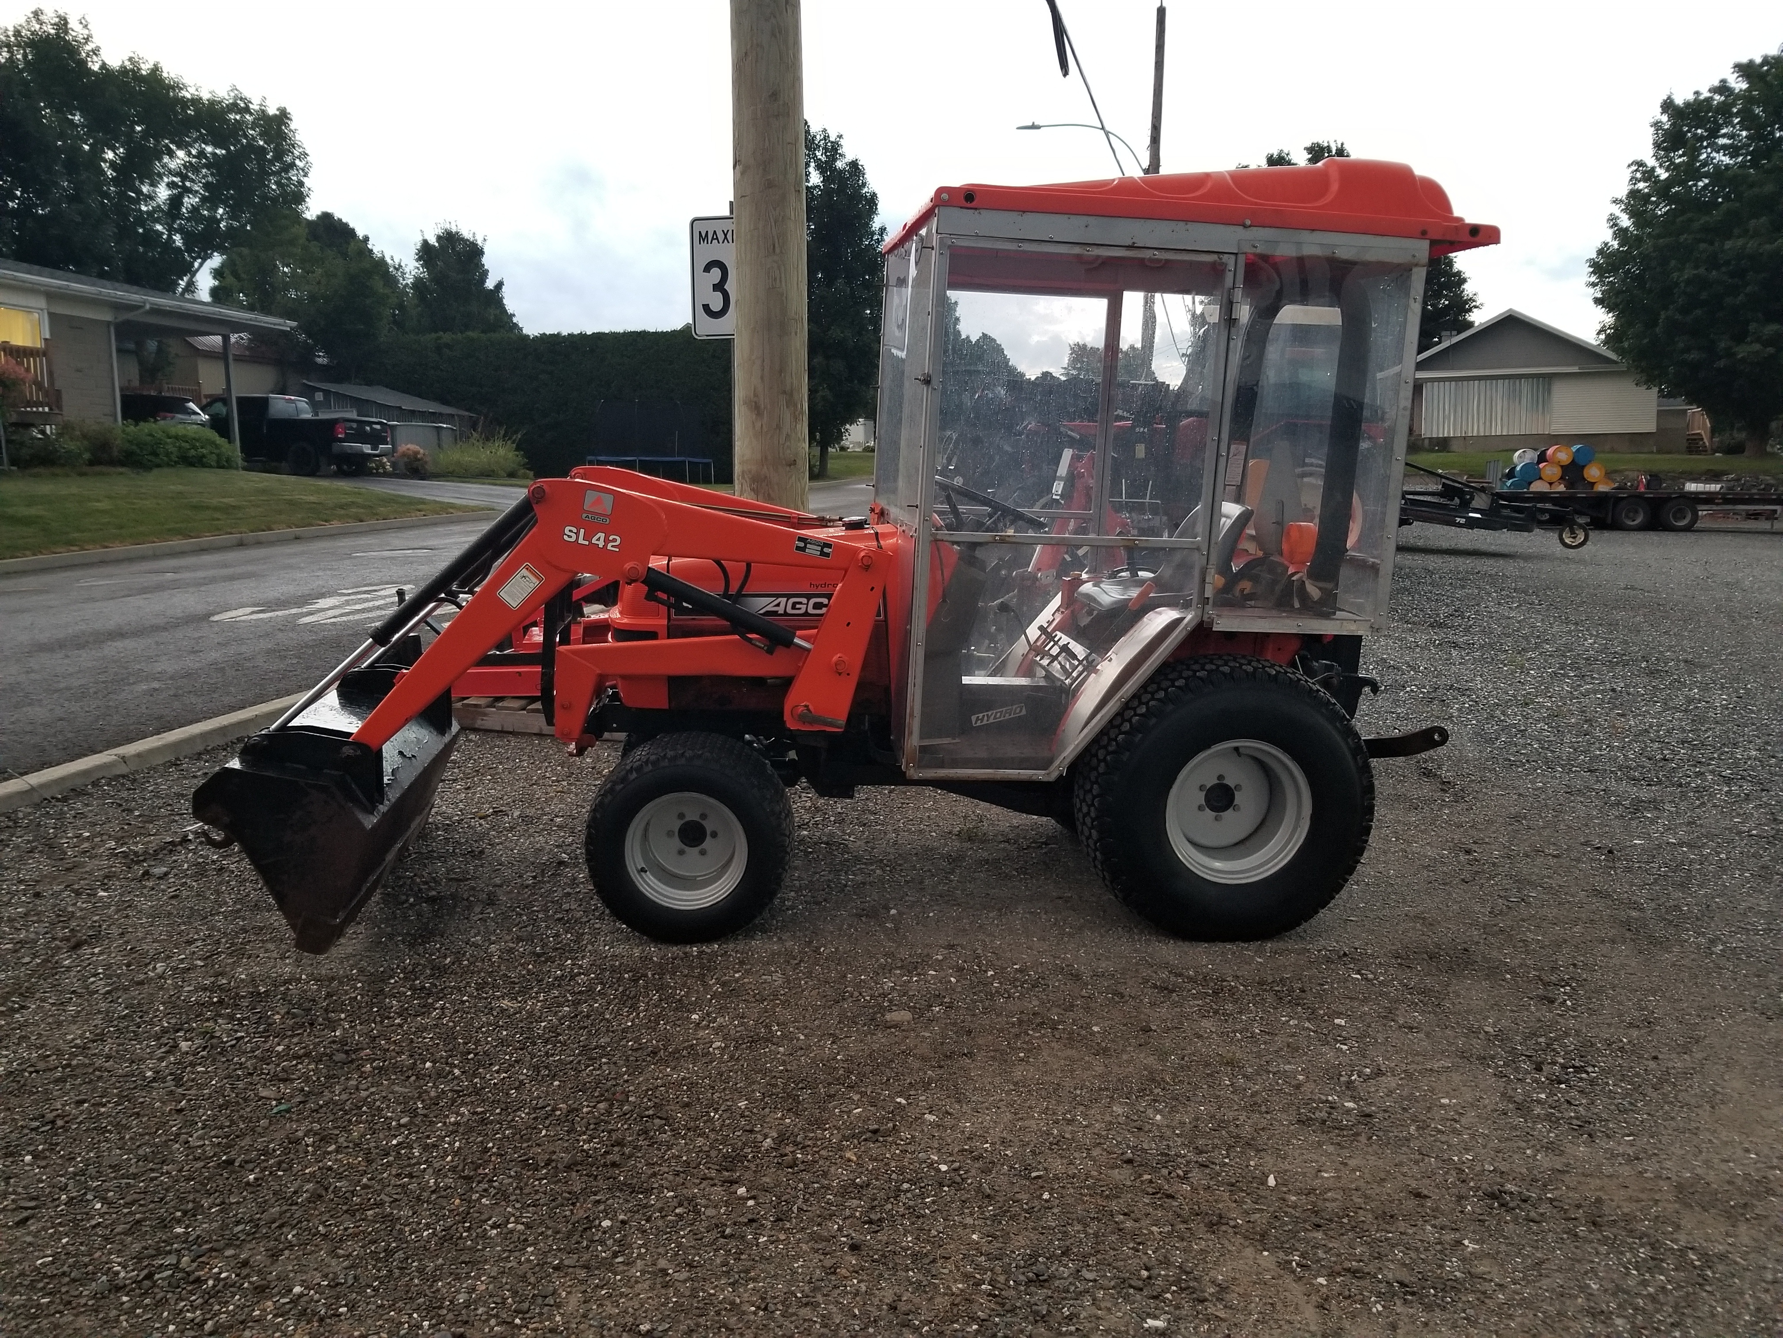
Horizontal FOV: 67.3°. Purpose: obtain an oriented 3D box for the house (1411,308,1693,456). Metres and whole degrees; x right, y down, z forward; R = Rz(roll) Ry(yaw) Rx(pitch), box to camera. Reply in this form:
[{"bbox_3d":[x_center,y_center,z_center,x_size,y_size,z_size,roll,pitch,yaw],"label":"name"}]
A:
[{"bbox_3d":[24.322,-11.018,52.863,10.800,5.200,11.500,2,9,14],"label":"house"}]

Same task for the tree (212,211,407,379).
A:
[{"bbox_3d":[-19.542,-10.976,45.000,6.800,8.800,6.500,0,9,0],"label":"tree"}]

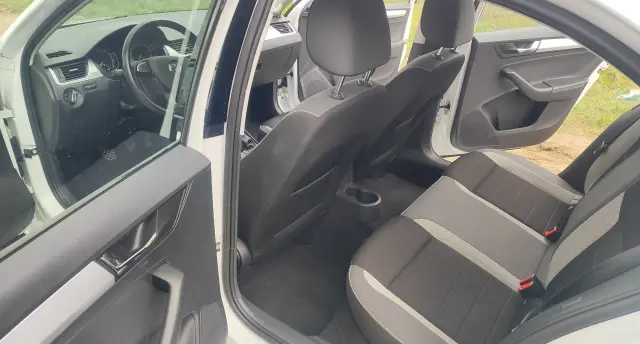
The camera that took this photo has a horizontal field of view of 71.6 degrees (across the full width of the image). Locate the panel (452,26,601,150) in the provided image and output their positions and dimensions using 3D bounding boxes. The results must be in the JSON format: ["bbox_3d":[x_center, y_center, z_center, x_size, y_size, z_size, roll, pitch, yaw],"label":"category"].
[{"bbox_3d":[1.146,-0.429,2.399,0.870,0.665,0.100,-6,30,-18],"label":"panel"}]

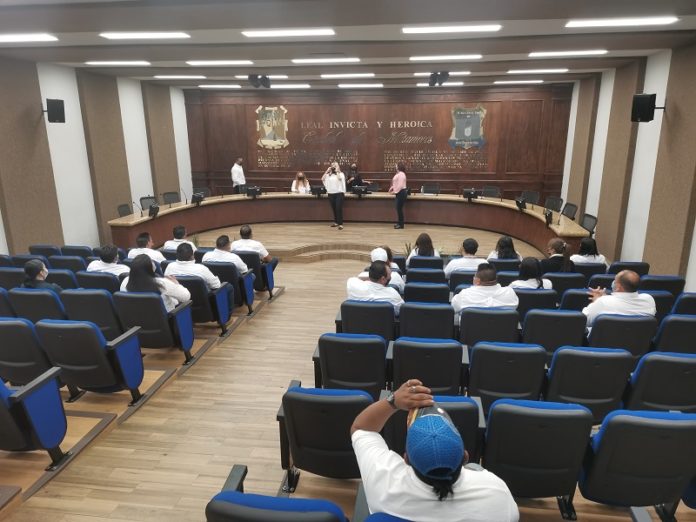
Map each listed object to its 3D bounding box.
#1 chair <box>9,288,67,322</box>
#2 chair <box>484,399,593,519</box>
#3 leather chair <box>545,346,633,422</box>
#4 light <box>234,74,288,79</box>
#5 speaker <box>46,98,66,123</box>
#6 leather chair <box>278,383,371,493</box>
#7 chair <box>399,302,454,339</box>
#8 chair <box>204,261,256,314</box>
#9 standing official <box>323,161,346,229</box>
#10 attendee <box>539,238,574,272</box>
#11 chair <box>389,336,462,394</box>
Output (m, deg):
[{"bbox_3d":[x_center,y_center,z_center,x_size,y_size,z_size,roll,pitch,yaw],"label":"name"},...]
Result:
[{"bbox_3d":[-3.220,0.639,5.662,0.632,0.918,0.673,2,15,9],"label":"chair"},{"bbox_3d":[1.112,1.157,3.283,0.599,0.920,0.599,2,16,8],"label":"chair"},{"bbox_3d":[1.860,1.018,4.265,0.599,0.920,0.599,2,16,8],"label":"leather chair"},{"bbox_3d":[-1.891,-4.018,11.429,1.200,0.070,0.290,1,15,6],"label":"light"},{"bbox_3d":[-4.879,-2.506,8.736,0.290,0.390,0.270,-11,25,-33],"label":"speaker"},{"bbox_3d":[-0.086,1.059,3.266,0.600,0.900,0.620,2,16,8],"label":"leather chair"},{"bbox_3d":[0.783,0.765,5.326,0.600,0.920,0.620,2,16,8],"label":"chair"},{"bbox_3d":[-1.770,0.357,7.800,0.600,0.910,0.640,2,16,8],"label":"chair"},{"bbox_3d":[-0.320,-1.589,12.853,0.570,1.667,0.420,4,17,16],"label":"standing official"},{"bbox_3d":[2.792,0.315,7.279,0.520,1.275,0.780,-4,16,-12],"label":"attendee"},{"bbox_3d":[0.675,0.974,4.440,0.599,0.920,0.599,2,16,8],"label":"chair"}]

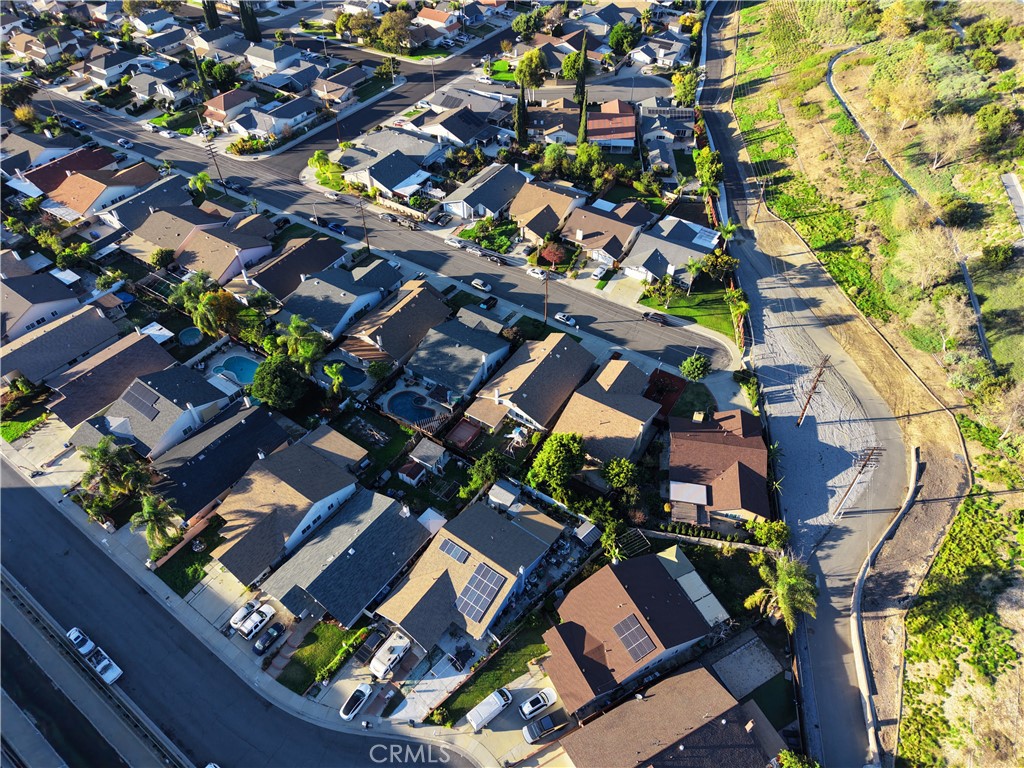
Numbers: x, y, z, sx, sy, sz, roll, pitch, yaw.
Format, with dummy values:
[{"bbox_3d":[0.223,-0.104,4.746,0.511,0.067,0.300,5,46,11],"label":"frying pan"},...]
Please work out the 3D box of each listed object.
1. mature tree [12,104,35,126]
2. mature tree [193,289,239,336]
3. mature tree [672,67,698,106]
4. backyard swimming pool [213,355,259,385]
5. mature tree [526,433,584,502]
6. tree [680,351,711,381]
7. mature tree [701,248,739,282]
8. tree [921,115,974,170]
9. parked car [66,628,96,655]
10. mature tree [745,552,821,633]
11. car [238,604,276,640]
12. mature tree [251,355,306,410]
[{"bbox_3d":[-121.700,-67.000,169.500,5.000,5.200,5.000,-1,43,0],"label":"mature tree"},{"bbox_3d":[-58.960,-14.127,135.908,8.200,8.800,8.000,-1,46,0],"label":"mature tree"},{"bbox_3d":[54.517,-93.097,214.966,8.000,12.500,8.000,-1,44,0],"label":"mature tree"},{"bbox_3d":[-49.667,-2.319,125.504,9.300,1.000,5.800,18,46,18],"label":"backyard swimming pool"},{"bbox_3d":[6.650,13.360,103.680,9.200,11.600,9.200,0,44,0],"label":"mature tree"},{"bbox_3d":[33.320,-2.780,124.670,5.800,5.200,5.800,0,44,0],"label":"tree"},{"bbox_3d":[45.499,-25.264,149.622,8.000,7.500,8.000,-1,44,0],"label":"mature tree"},{"bbox_3d":[104.000,-57.800,163.000,11.200,13.000,11.200,-1,43,0],"label":"tree"},{"bbox_3d":[-59.958,35.708,94.635,4.500,1.450,1.800,26,50,25],"label":"parked car"},{"bbox_3d":[35.352,28.610,90.277,8.800,11.000,8.600,-1,46,0],"label":"mature tree"},{"bbox_3d":[-35.150,32.940,94.120,1.950,1.800,4.850,26,50,26],"label":"car"},{"bbox_3d":[-40.310,0.280,118.140,9.600,10.000,9.600,0,44,0],"label":"mature tree"}]

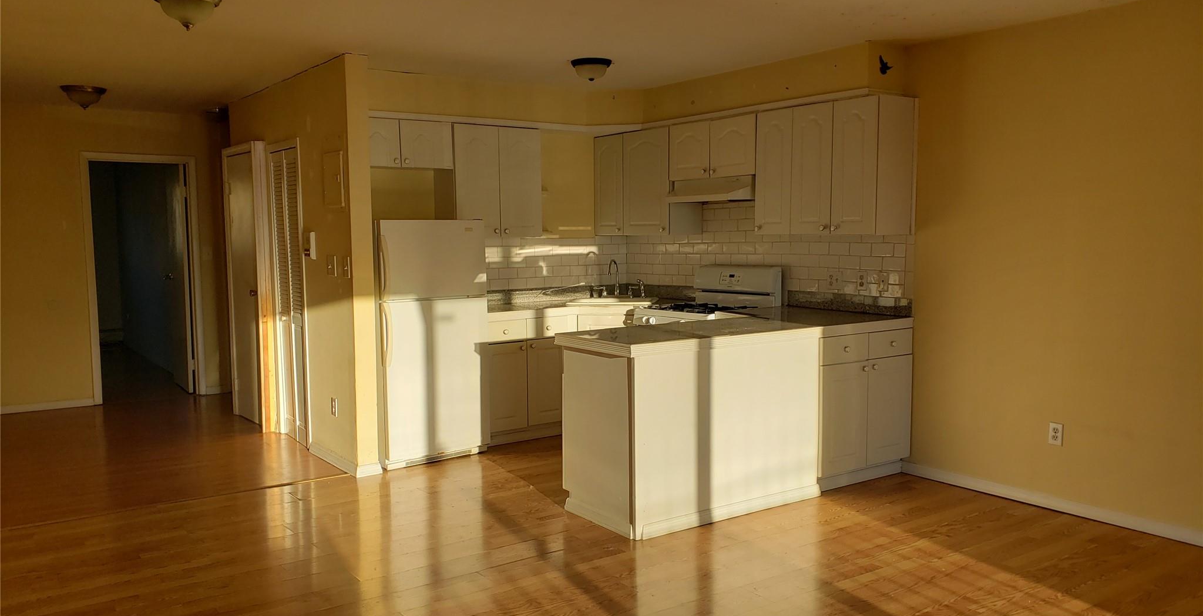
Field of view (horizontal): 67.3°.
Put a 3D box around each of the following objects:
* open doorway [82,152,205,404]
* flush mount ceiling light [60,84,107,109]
[{"bbox_3d":[-3.970,-0.256,7.859,0.878,2.120,0.127,-4,5,-36],"label":"open doorway"},{"bbox_3d":[-3.621,-1.463,6.317,0.287,0.152,0.287,-4,5,-36],"label":"flush mount ceiling light"}]

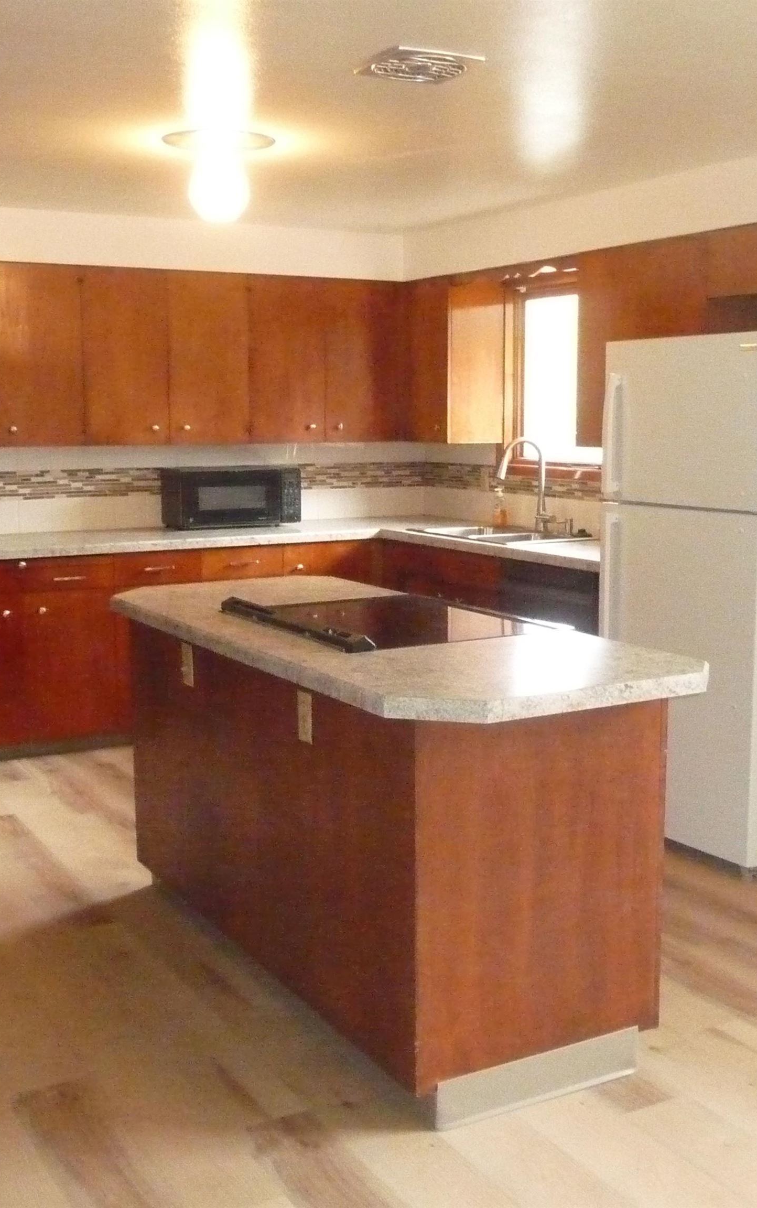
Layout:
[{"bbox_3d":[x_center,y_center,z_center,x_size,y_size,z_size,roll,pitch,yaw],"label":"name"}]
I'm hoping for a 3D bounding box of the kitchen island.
[{"bbox_3d":[-0.047,0.505,3.381,0.792,0.942,1.899,-5,9,-29],"label":"kitchen island"}]

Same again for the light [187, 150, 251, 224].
[{"bbox_3d":[-0.501,-1.322,4.103,0.200,0.240,0.200,0,8,0],"label":"light"}]

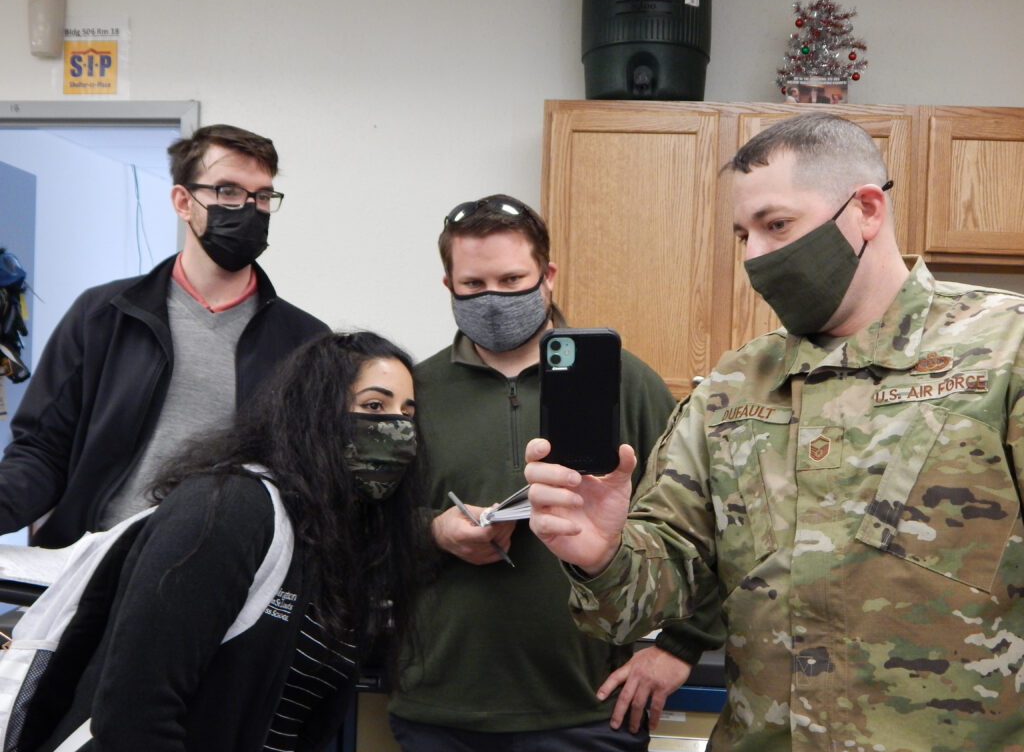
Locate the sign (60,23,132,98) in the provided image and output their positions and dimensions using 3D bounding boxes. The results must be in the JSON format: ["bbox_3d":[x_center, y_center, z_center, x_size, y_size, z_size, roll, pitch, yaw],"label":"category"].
[{"bbox_3d":[-1.154,-0.874,3.500,0.205,0.230,0.008,2,1,5],"label":"sign"}]

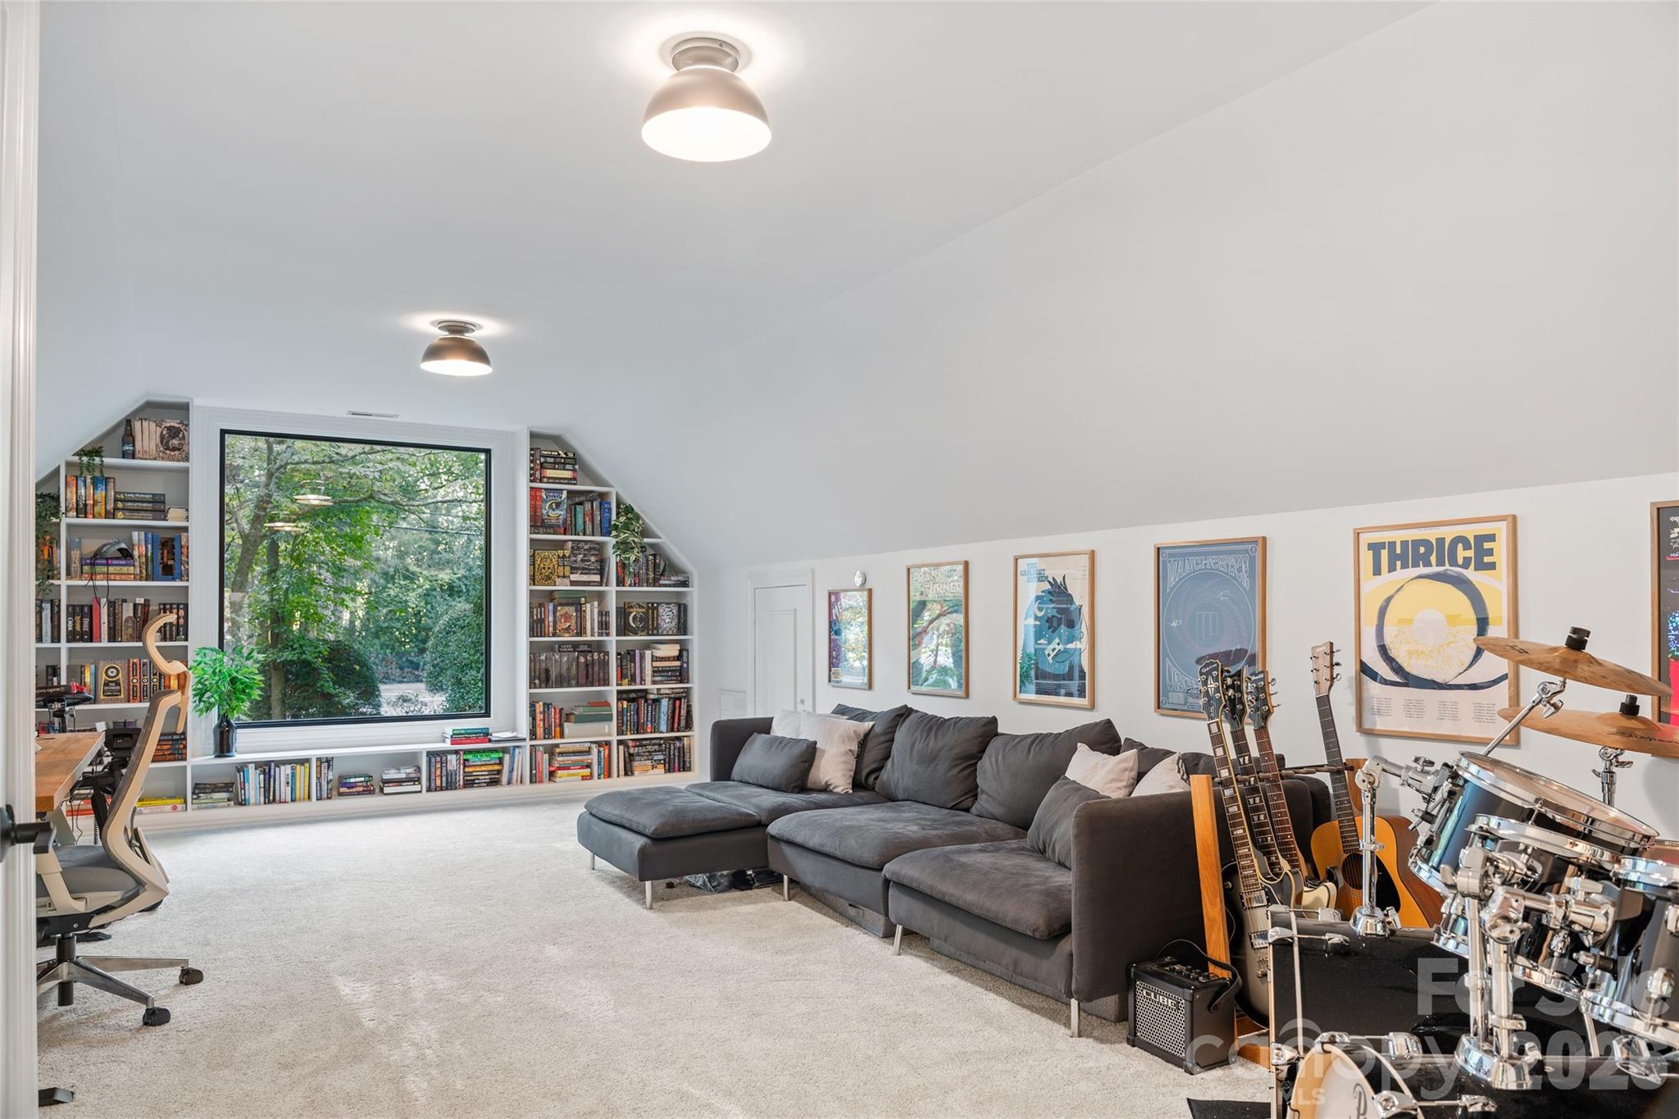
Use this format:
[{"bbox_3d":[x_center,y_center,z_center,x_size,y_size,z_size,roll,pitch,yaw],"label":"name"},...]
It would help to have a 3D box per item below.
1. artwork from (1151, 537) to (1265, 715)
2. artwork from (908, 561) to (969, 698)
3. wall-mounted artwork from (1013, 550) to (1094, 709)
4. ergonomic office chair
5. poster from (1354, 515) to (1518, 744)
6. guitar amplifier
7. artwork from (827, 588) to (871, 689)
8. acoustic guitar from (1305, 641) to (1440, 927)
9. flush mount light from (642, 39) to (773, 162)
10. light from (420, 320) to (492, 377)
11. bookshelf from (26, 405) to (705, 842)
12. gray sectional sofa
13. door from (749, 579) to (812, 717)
[{"bbox_3d":[1.321,0.257,4.000,0.026,0.640,0.488,1,-2,-30],"label":"artwork"},{"bbox_3d":[0.482,0.342,5.574,0.030,0.655,0.510,1,-3,-30],"label":"artwork"},{"bbox_3d":[0.900,0.296,4.710,0.026,0.640,0.488,1,-2,-30],"label":"wall-mounted artwork"},{"bbox_3d":[-2.439,0.804,3.535,0.730,1.260,0.680,1,-2,-30],"label":"ergonomic office chair"},{"bbox_3d":[1.740,0.209,3.285,0.026,0.640,0.488,1,-2,-30],"label":"poster"},{"bbox_3d":[0.929,1.230,3.041,0.170,0.225,0.240,1,-2,-30],"label":"guitar amplifier"},{"bbox_3d":[0.061,0.434,6.135,0.025,0.538,0.442,1,-2,-30],"label":"artwork"},{"bbox_3d":[1.438,0.703,3.121,0.130,1.030,0.400,1,-17,-30],"label":"acoustic guitar"},{"bbox_3d":[-0.313,-1.092,2.623,0.301,0.195,0.301,0,-3,0],"label":"flush mount light"},{"bbox_3d":[-1.645,-0.914,4.800,0.290,0.187,0.290,1,-2,-30],"label":"light"},{"bbox_3d":[-2.994,0.357,7.233,4.350,2.550,0.300,1,-3,-30],"label":"bookshelf"},{"bbox_3d":[0.146,1.058,4.605,1.550,0.830,2.950,1,-3,-30],"label":"gray sectional sofa"},{"bbox_3d":[-0.391,0.890,7.068,0.060,1.460,0.790,1,-3,-30],"label":"door"}]

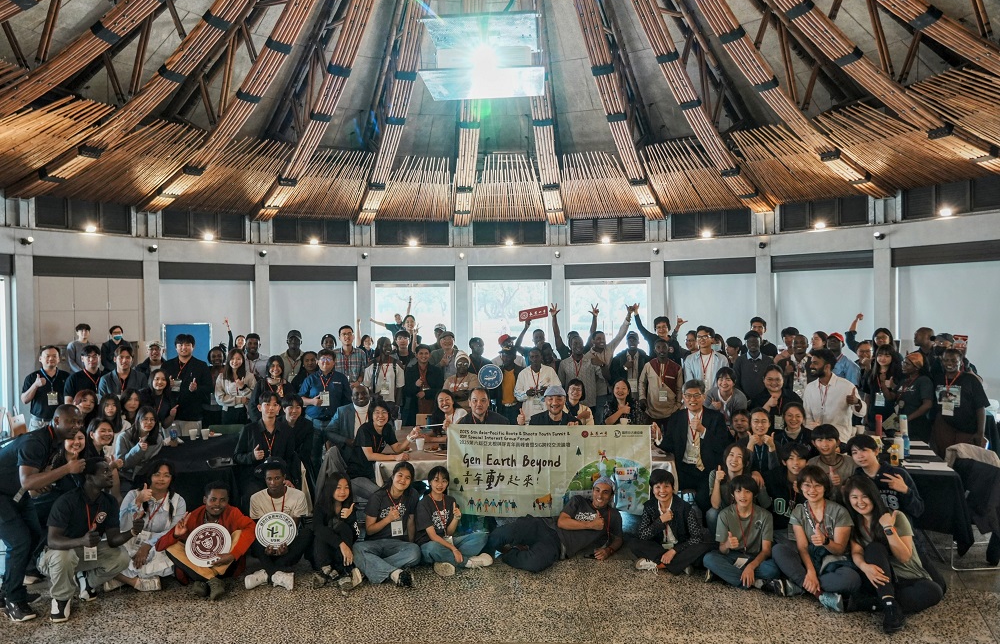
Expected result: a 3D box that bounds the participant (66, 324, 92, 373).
[{"bbox_3d":[-5.398,0.994,8.600,0.500,1.830,0.330,-1,1,-30],"label":"participant"}]

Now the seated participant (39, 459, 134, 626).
[{"bbox_3d":[-2.869,1.459,4.660,0.640,1.000,0.750,-1,1,-25],"label":"seated participant"}]

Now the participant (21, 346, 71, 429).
[{"bbox_3d":[-4.602,1.062,6.750,0.520,1.637,0.380,-1,1,-35],"label":"participant"}]

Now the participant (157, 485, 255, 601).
[{"bbox_3d":[-2.153,1.539,4.880,0.680,0.717,0.720,-1,1,-19],"label":"participant"}]

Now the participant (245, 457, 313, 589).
[{"bbox_3d":[-1.656,1.479,5.020,0.540,0.825,0.750,-1,1,-13],"label":"participant"}]

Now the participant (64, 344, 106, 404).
[{"bbox_3d":[-4.237,1.060,6.800,0.480,1.634,0.340,-1,1,-31],"label":"participant"}]

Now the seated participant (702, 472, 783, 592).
[{"bbox_3d":[1.808,1.500,4.920,0.660,0.737,0.660,0,1,16],"label":"seated participant"}]

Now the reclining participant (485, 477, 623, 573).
[{"bbox_3d":[0.442,1.649,5.500,1.140,0.680,0.600,-1,1,3],"label":"reclining participant"}]

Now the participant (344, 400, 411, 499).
[{"bbox_3d":[-1.030,1.291,5.550,0.620,1.260,0.800,-1,1,-34],"label":"participant"}]

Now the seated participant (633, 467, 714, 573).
[{"bbox_3d":[1.397,1.582,5.420,0.680,0.790,0.620,-1,1,13],"label":"seated participant"}]

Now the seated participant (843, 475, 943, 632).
[{"bbox_3d":[2.675,1.520,4.580,0.650,0.900,0.720,0,1,23],"label":"seated participant"}]

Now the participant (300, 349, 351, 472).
[{"bbox_3d":[-2.020,1.154,7.700,0.560,1.680,0.360,-1,1,-10],"label":"participant"}]

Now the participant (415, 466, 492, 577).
[{"bbox_3d":[-0.368,1.524,5.270,0.640,0.790,0.700,-1,1,-5],"label":"participant"}]

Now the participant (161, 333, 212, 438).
[{"bbox_3d":[-3.218,0.999,6.850,0.540,1.741,0.400,-1,1,-20],"label":"participant"}]

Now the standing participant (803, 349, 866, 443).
[{"bbox_3d":[2.949,1.101,5.900,0.580,1.700,0.420,0,1,30],"label":"standing participant"}]

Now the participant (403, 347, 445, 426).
[{"bbox_3d":[-0.966,1.132,8.400,0.520,1.680,0.360,-1,1,-3],"label":"participant"}]

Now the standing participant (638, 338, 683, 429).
[{"bbox_3d":[1.894,1.076,7.850,0.520,1.730,0.360,-1,1,7],"label":"standing participant"}]

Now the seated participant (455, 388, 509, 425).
[{"bbox_3d":[-0.163,1.255,5.850,0.600,1.300,0.800,-1,1,-1],"label":"seated participant"}]

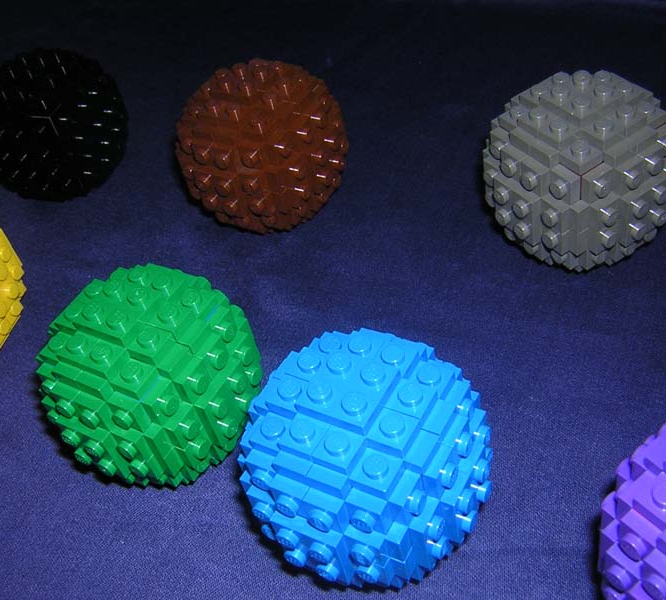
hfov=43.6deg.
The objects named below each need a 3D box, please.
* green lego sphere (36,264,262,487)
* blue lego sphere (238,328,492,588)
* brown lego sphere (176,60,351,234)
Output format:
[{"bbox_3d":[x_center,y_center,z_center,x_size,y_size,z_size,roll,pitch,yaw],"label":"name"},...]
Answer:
[{"bbox_3d":[-0.047,0.019,0.217,0.056,0.056,0.056,-7,46,8],"label":"green lego sphere"},{"bbox_3d":[0.007,0.035,0.188,0.056,0.056,0.056,-7,46,8],"label":"blue lego sphere"},{"bbox_3d":[-0.023,-0.051,0.278,0.056,0.056,0.056,-7,46,8],"label":"brown lego sphere"}]

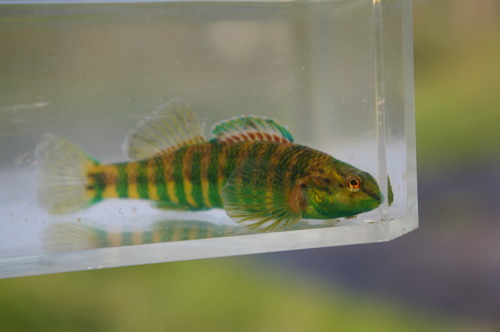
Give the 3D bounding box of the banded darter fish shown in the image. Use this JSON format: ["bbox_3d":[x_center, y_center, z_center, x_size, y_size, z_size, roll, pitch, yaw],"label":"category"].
[{"bbox_3d":[-0.008,-0.001,0.193,0.062,0.021,0.014,3,7,17],"label":"banded darter fish"}]

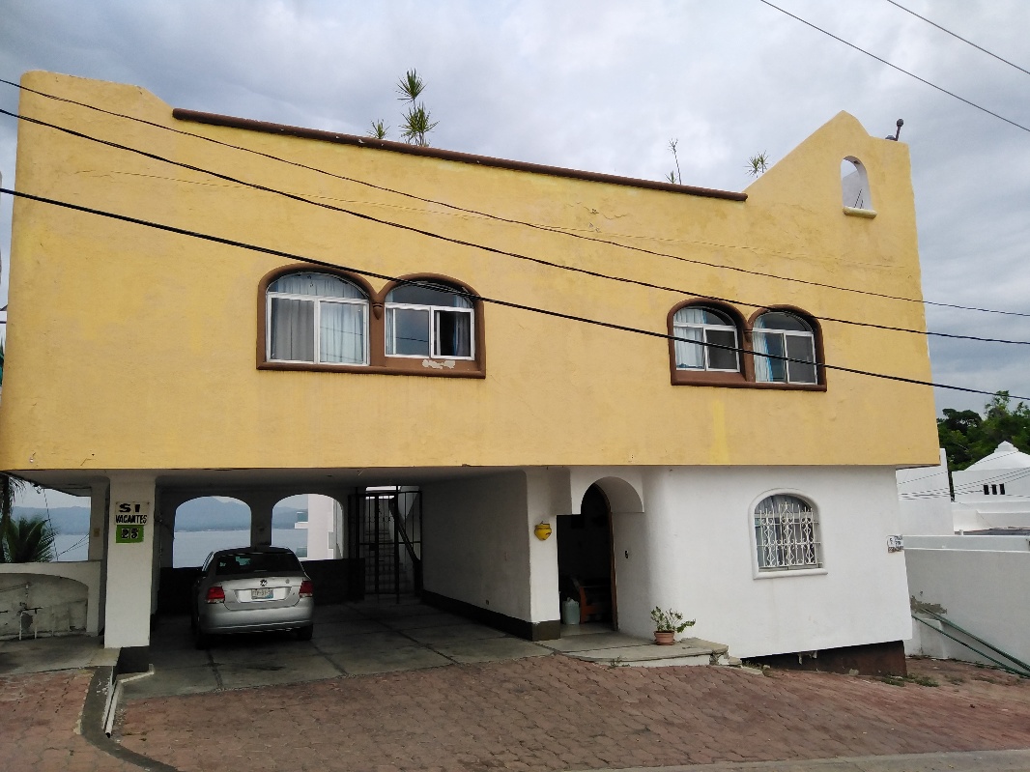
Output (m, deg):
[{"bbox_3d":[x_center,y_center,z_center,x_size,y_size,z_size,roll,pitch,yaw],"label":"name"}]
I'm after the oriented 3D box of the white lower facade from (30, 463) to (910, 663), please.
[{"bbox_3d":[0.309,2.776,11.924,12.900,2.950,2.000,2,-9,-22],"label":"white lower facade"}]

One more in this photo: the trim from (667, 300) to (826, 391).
[{"bbox_3d":[3.884,-0.670,12.876,3.100,1.480,0.200,2,-9,-22],"label":"trim"}]

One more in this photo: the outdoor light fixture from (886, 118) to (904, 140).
[{"bbox_3d":[7.239,-4.884,14.727,0.270,0.360,0.220,2,-9,-22],"label":"outdoor light fixture"}]

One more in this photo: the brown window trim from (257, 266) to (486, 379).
[{"bbox_3d":[-1.887,-0.878,10.601,3.100,1.480,0.200,2,-9,-22],"label":"brown window trim"}]

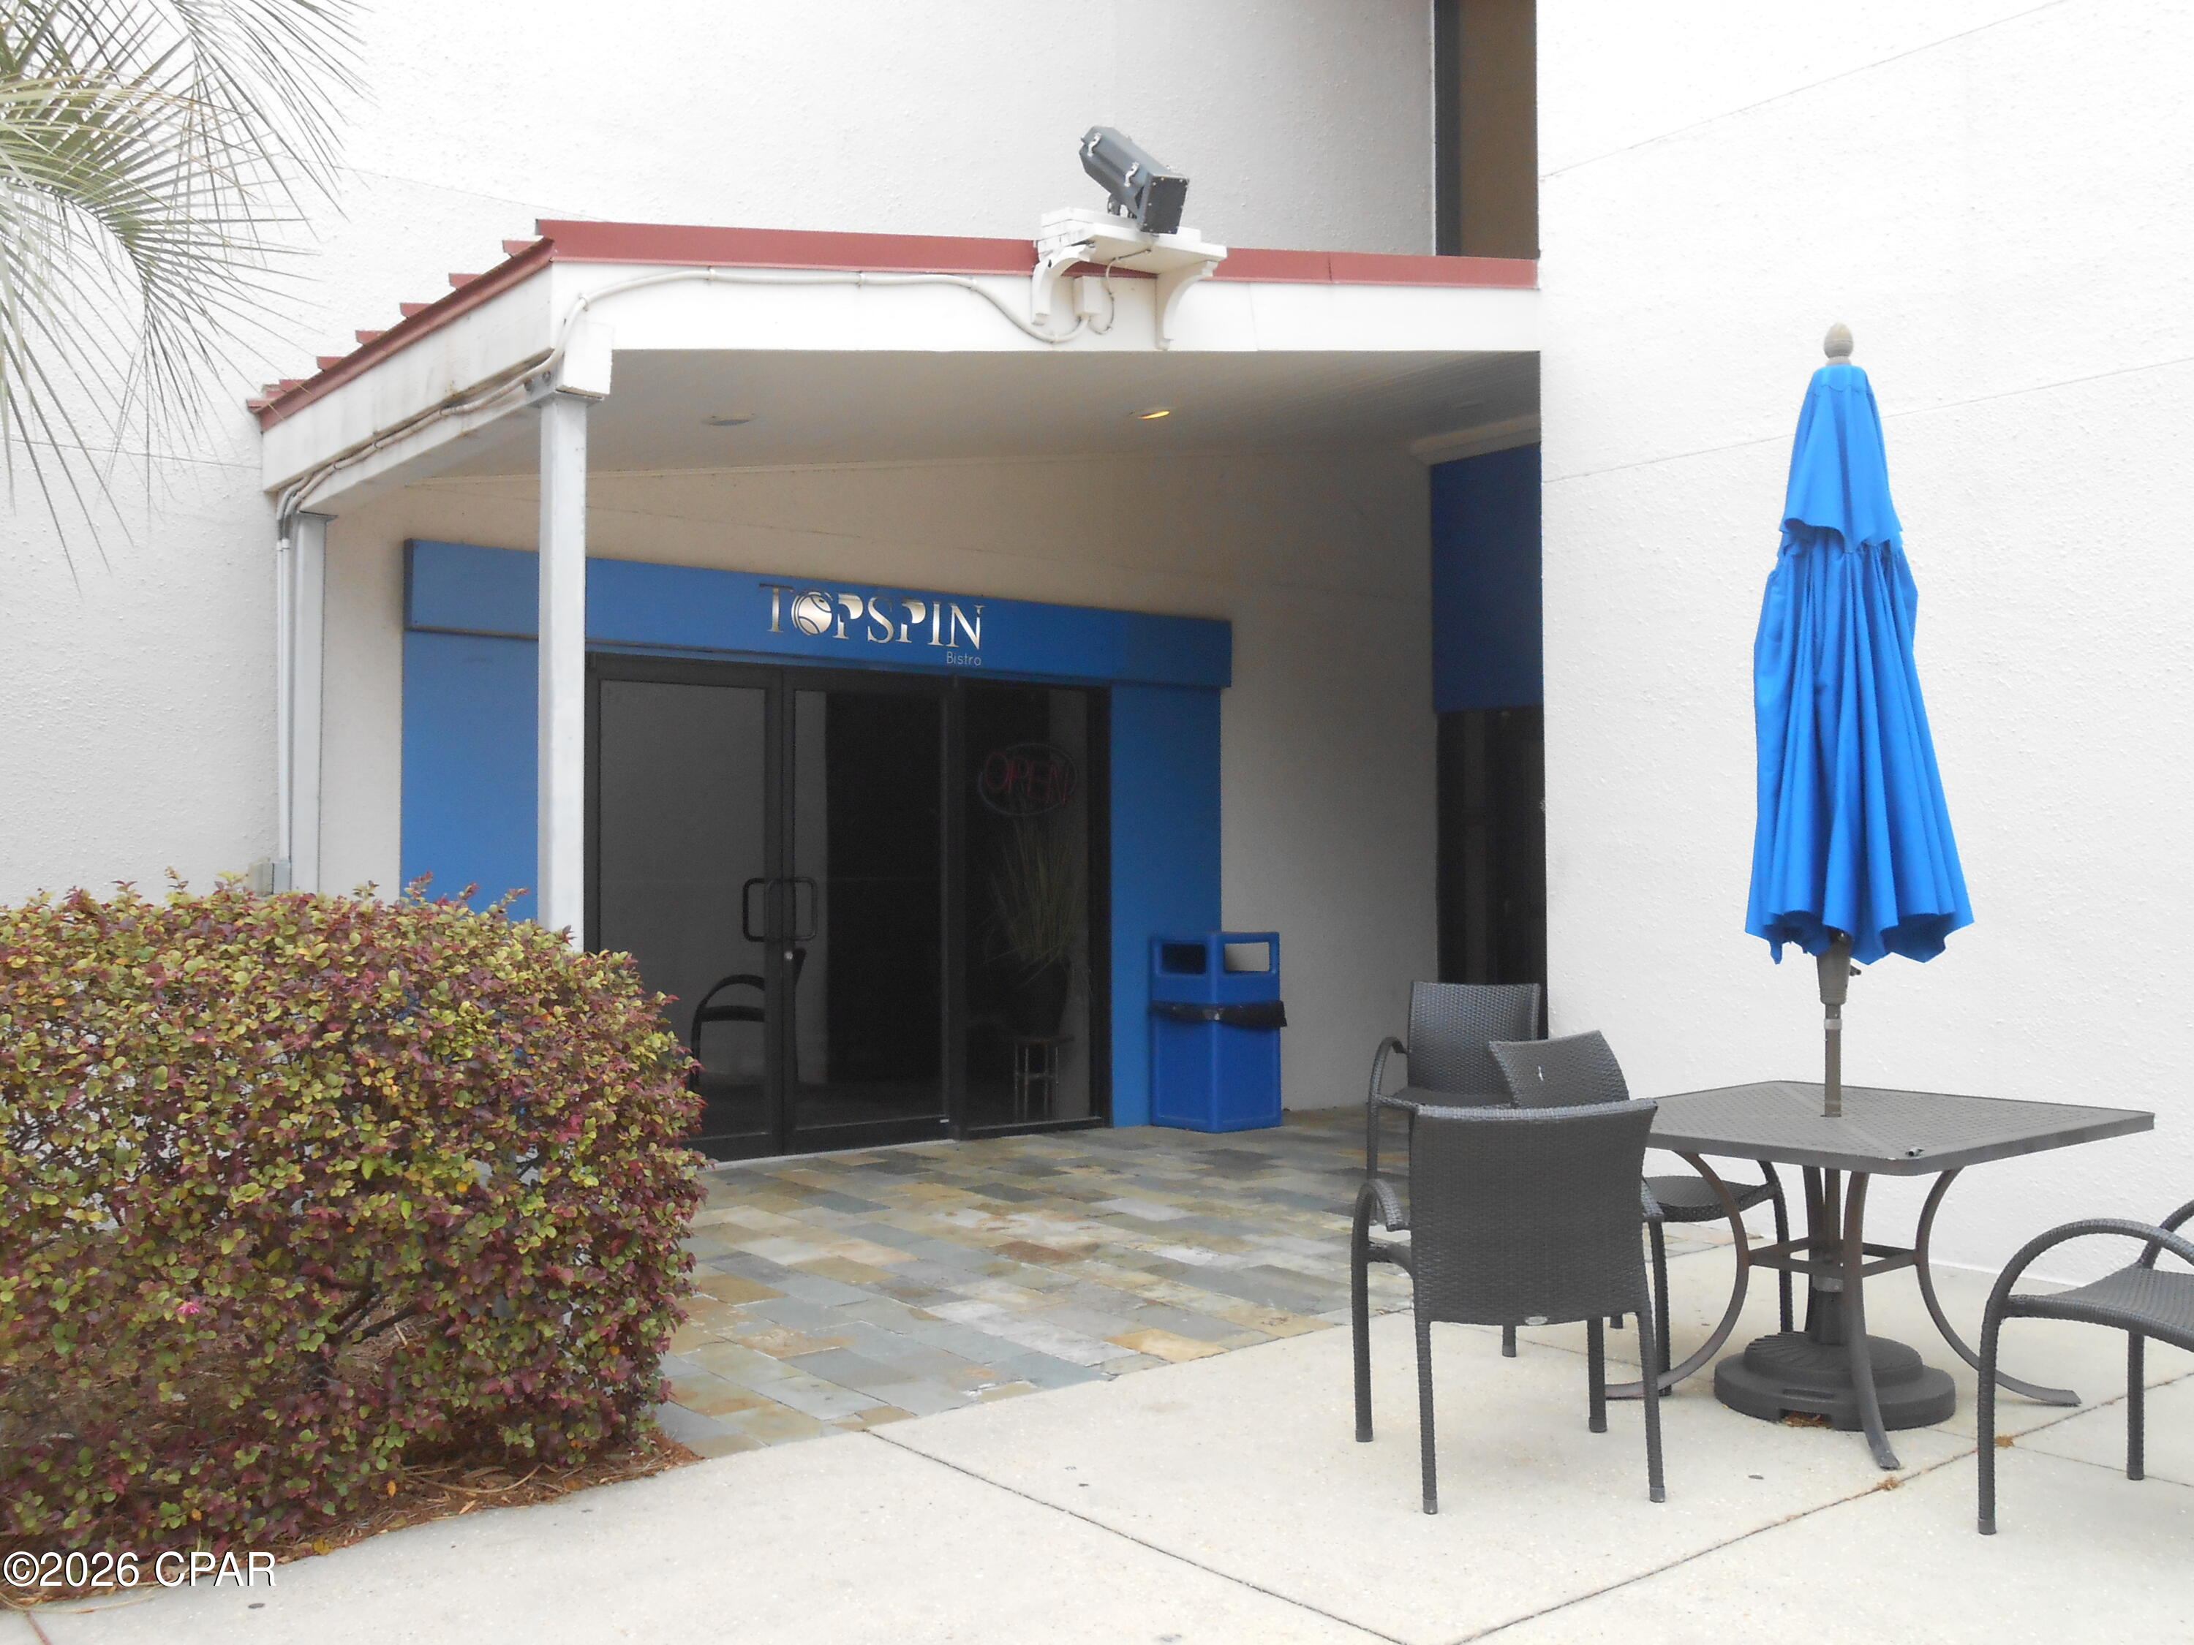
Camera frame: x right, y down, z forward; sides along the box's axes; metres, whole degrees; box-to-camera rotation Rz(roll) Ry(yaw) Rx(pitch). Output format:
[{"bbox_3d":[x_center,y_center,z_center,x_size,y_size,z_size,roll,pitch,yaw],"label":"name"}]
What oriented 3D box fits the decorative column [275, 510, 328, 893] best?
[{"bbox_3d":[-2.978,0.158,8.059,0.170,2.670,0.140,1,-2,-37],"label":"decorative column"}]

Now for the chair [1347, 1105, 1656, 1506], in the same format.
[{"bbox_3d":[0.965,1.062,4.984,0.610,0.880,0.650,0,-2,-3],"label":"chair"}]

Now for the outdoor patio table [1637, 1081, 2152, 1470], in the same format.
[{"bbox_3d":[1.891,1.119,5.530,1.120,0.730,1.120,1,-2,-37],"label":"outdoor patio table"}]

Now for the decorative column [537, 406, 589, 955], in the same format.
[{"bbox_3d":[-1.546,0.168,6.238,0.105,2.770,0.105,1,-2,-37],"label":"decorative column"}]

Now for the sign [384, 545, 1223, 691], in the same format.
[{"bbox_3d":[-1.044,-0.904,9.908,4.280,0.350,0.110,1,-2,-37],"label":"sign"}]

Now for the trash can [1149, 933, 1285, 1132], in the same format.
[{"bbox_3d":[0.603,1.028,10.730,0.490,0.960,0.490,1,-2,-37],"label":"trash can"}]

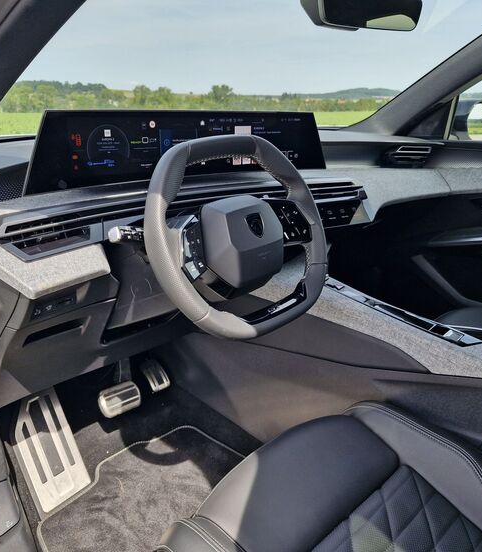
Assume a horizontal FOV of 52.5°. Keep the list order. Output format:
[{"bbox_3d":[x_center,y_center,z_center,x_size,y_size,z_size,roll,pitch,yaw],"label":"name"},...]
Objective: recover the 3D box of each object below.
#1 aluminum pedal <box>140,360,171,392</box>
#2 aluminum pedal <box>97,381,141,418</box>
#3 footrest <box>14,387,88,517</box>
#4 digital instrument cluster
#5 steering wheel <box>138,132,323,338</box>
[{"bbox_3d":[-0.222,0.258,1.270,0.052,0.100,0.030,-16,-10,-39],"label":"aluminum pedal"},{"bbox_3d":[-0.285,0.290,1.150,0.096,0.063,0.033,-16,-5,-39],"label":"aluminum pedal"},{"bbox_3d":[-0.397,0.358,1.040,0.110,0.235,0.030,-8,-19,-37],"label":"footrest"},{"bbox_3d":[-0.068,-0.245,0.905,0.635,0.128,0.060,-16,17,-37],"label":"digital instrument cluster"},{"bbox_3d":[0.005,-0.067,0.781,0.347,0.325,0.090,-16,0,-39],"label":"steering wheel"}]

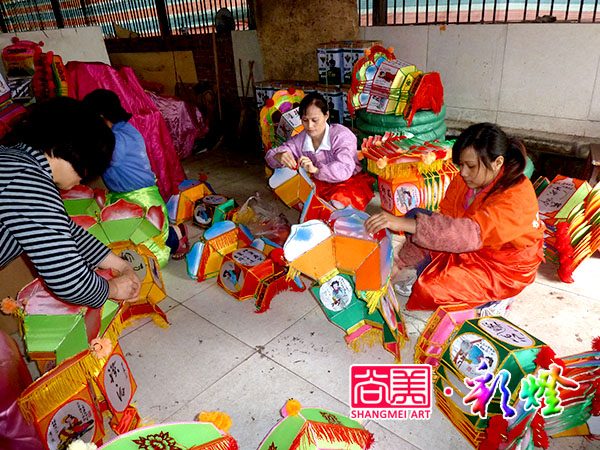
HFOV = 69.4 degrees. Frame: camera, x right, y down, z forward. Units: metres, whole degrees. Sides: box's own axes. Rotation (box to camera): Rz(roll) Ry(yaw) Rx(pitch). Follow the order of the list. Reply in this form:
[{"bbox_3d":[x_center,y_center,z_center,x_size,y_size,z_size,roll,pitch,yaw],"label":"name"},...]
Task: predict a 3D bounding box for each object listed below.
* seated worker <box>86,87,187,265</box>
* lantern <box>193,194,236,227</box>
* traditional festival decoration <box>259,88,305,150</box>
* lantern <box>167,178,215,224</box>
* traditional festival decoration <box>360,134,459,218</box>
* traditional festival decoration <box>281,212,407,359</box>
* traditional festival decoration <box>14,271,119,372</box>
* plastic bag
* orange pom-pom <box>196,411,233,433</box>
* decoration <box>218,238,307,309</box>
[{"bbox_3d":[-1.069,-0.347,2.855,0.660,1.000,0.560,-23,29,-33],"label":"seated worker"},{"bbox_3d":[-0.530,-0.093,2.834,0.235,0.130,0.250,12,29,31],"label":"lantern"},{"bbox_3d":[-0.104,-0.838,3.615,0.500,0.500,0.420,-6,49,-48],"label":"traditional festival decoration"},{"bbox_3d":[-0.738,-0.177,2.920,0.190,0.240,0.360,12,29,31],"label":"lantern"},{"bbox_3d":[0.586,-0.228,2.320,0.420,0.400,0.380,-16,27,-23],"label":"traditional festival decoration"},{"bbox_3d":[0.172,0.218,1.670,0.420,0.450,0.300,-14,21,20],"label":"traditional festival decoration"},{"bbox_3d":[-0.933,0.446,1.732,0.400,0.420,0.400,-14,26,-19],"label":"traditional festival decoration"},{"bbox_3d":[-0.249,-0.017,2.876,0.380,0.260,0.320,-5,24,0],"label":"plastic bag"},{"bbox_3d":[-0.213,0.490,1.080,0.075,0.050,0.060,-5,25,0],"label":"orange pom-pom"},{"bbox_3d":[-0.203,0.244,2.229,0.350,0.310,0.340,17,32,40],"label":"decoration"}]

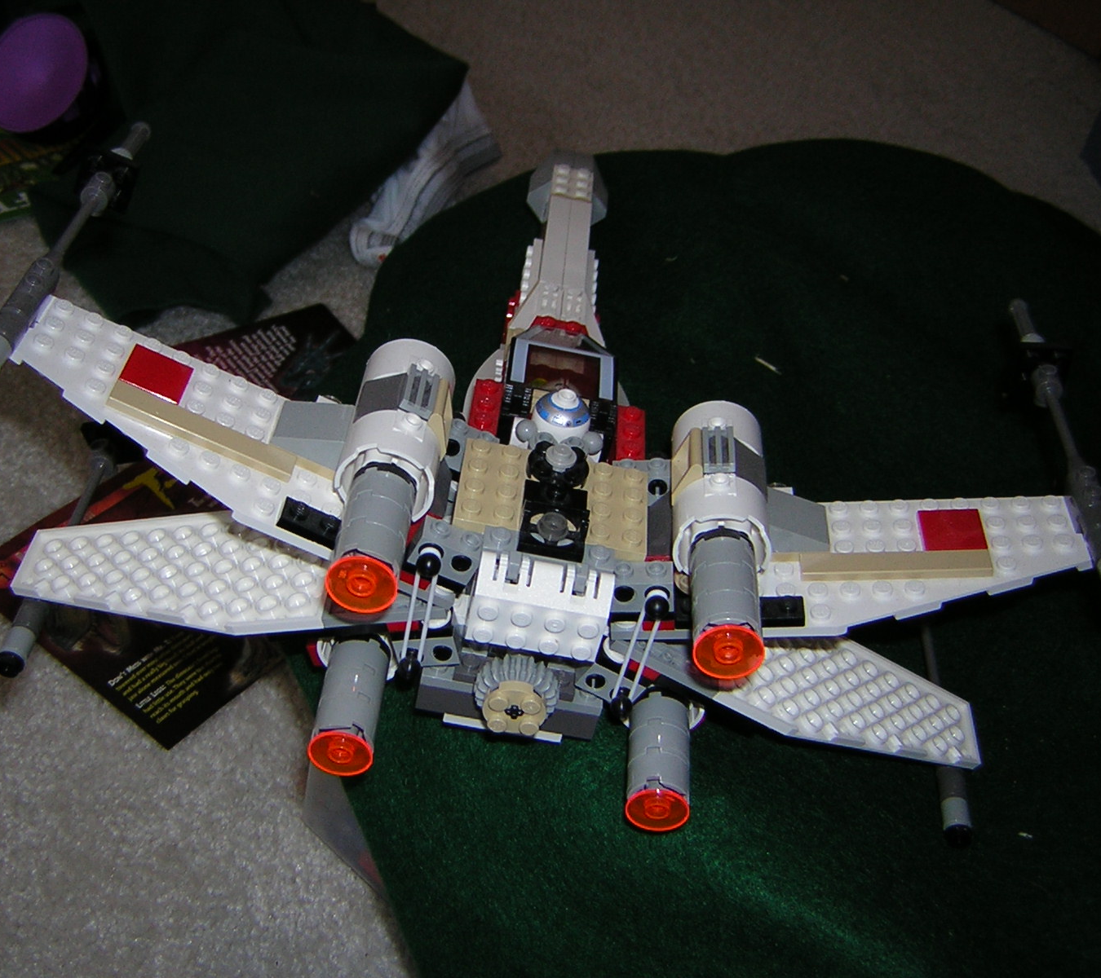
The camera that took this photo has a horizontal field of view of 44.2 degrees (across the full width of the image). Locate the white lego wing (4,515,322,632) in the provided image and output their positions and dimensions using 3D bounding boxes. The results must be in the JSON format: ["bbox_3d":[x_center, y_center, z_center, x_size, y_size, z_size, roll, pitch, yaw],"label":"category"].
[{"bbox_3d":[-0.104,0.025,0.375,0.096,0.005,0.048,-6,39,8],"label":"white lego wing"}]

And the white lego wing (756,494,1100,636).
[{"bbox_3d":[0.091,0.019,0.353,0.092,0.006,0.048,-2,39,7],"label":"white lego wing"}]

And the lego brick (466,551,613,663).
[{"bbox_3d":[-0.003,0.029,0.323,0.032,0.022,0.011,10,41,-4],"label":"lego brick"}]

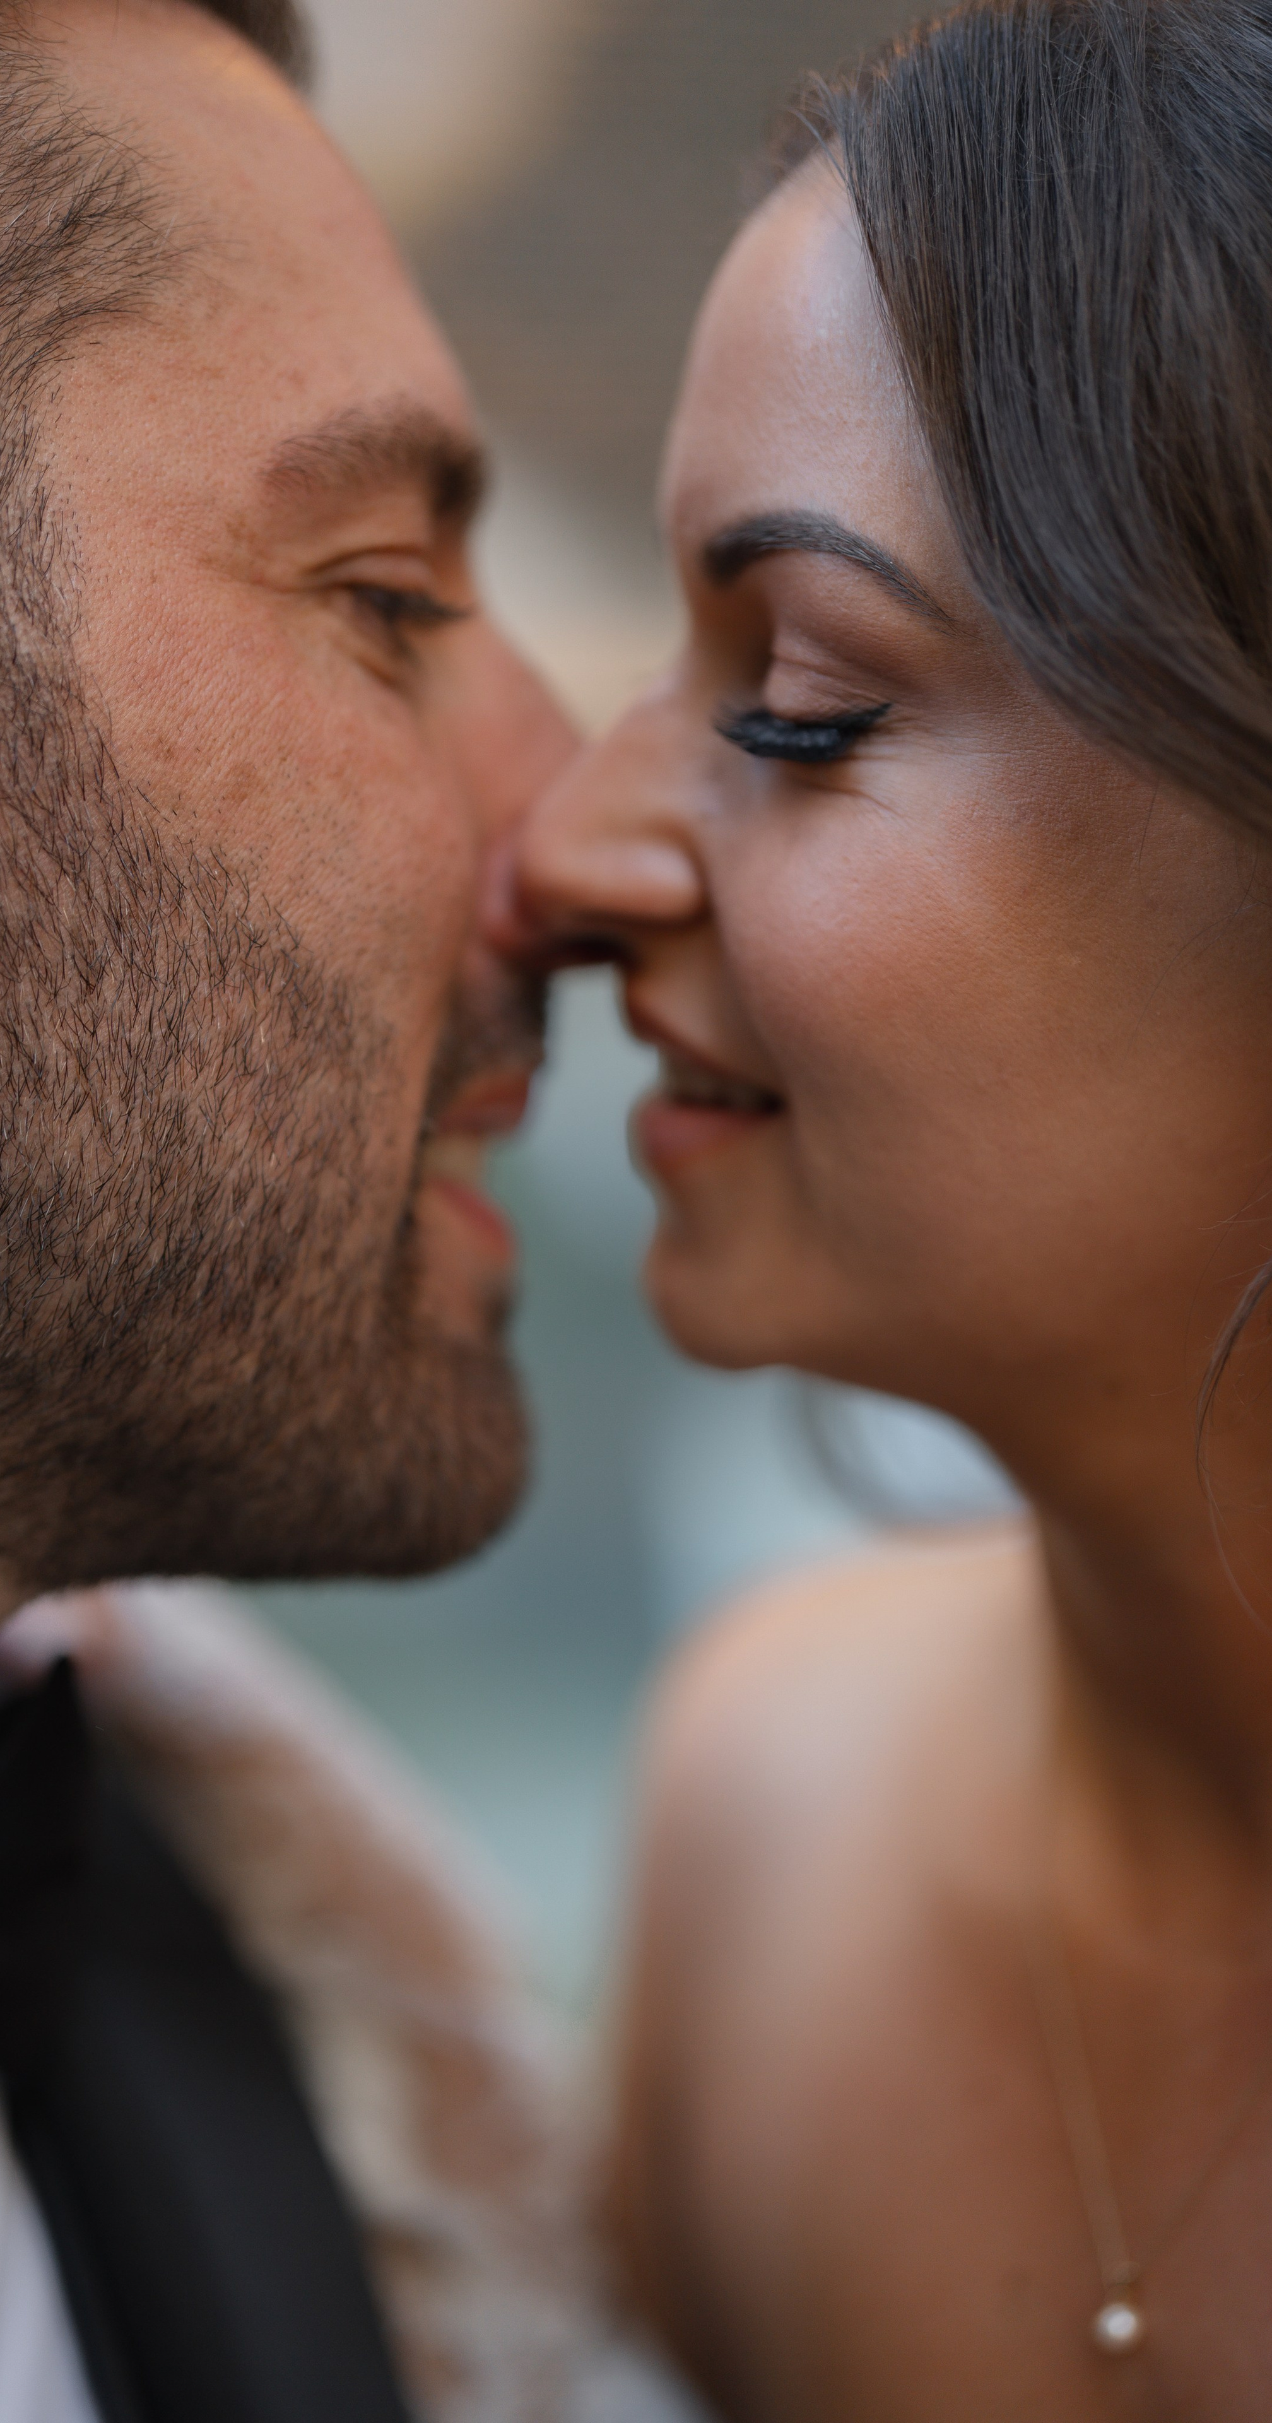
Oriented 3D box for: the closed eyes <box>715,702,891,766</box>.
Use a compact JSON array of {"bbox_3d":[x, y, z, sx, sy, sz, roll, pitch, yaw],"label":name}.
[{"bbox_3d":[0.026,-0.075,0.525,0.012,0.011,0.031,6,-2,-34],"label":"closed eyes"}]

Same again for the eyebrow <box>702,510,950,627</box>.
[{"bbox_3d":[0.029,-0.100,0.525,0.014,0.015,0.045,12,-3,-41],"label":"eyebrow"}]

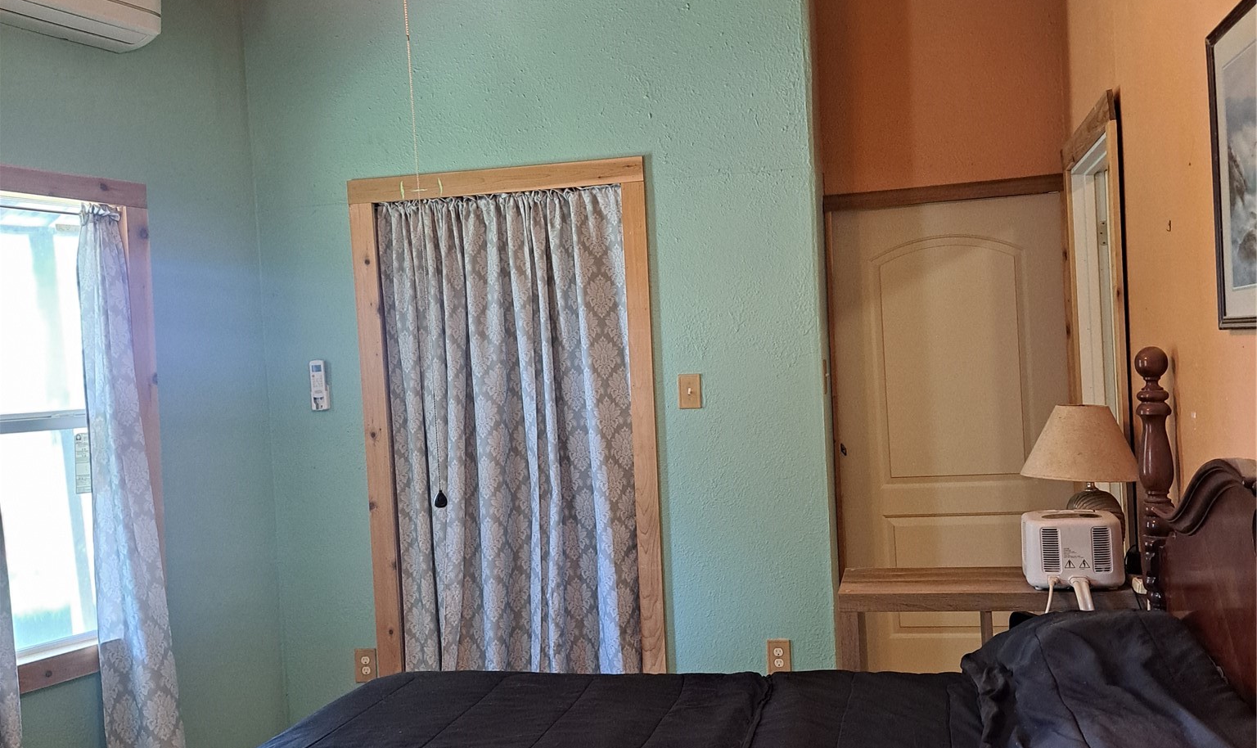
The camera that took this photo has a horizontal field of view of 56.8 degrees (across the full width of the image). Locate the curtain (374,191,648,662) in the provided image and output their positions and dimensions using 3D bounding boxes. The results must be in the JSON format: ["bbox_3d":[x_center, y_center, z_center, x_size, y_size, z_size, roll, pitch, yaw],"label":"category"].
[{"bbox_3d":[-0.432,0.351,4.226,0.920,2.000,0.090,-3,1,12],"label":"curtain"}]

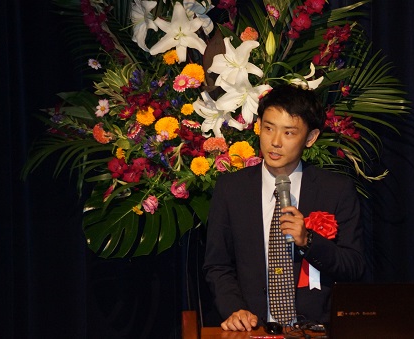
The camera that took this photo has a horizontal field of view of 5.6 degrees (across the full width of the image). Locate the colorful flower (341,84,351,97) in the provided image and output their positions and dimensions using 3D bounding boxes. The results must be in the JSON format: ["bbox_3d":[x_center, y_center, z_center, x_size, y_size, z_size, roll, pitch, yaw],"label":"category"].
[{"bbox_3d":[0.414,-0.234,12.600,0.031,0.036,0.018,0,0,-11],"label":"colorful flower"}]

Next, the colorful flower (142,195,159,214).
[{"bbox_3d":[-0.168,0.104,12.600,0.054,0.059,0.050,0,2,9],"label":"colorful flower"}]

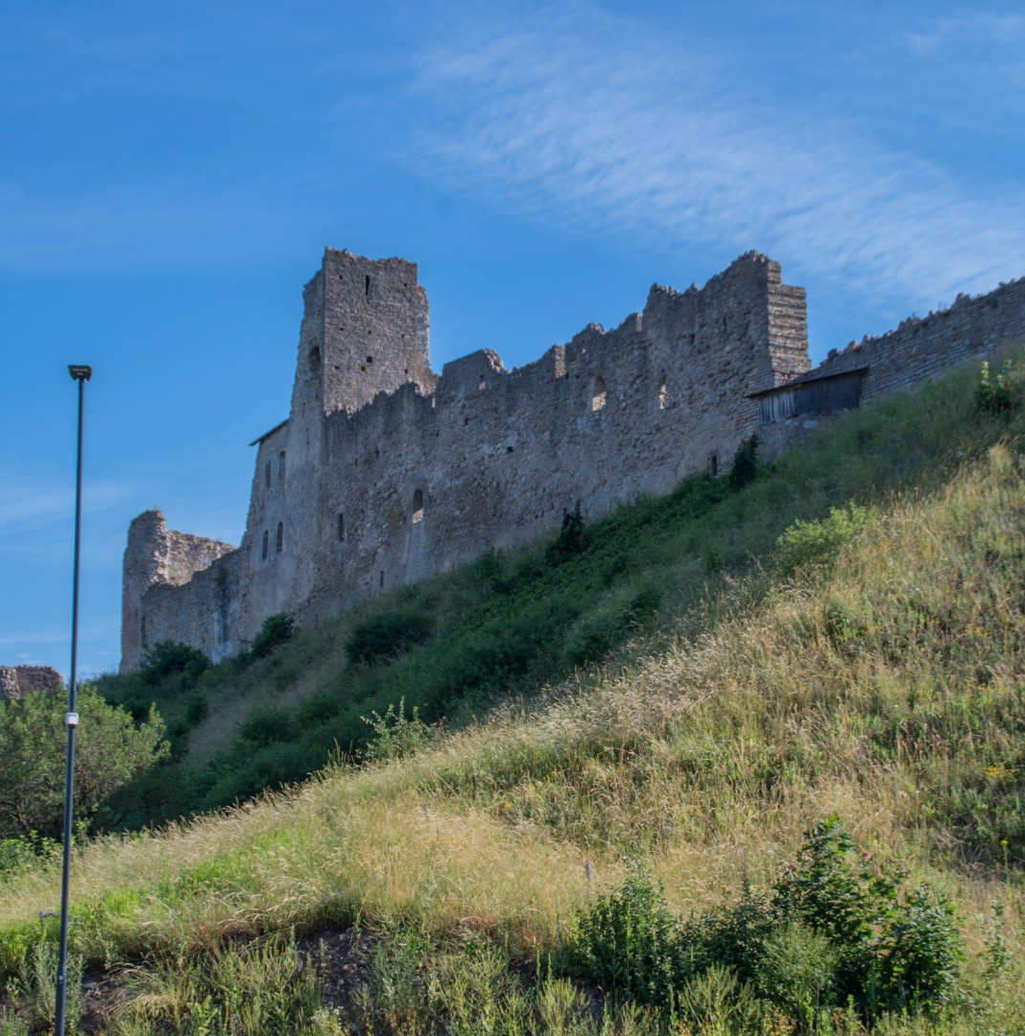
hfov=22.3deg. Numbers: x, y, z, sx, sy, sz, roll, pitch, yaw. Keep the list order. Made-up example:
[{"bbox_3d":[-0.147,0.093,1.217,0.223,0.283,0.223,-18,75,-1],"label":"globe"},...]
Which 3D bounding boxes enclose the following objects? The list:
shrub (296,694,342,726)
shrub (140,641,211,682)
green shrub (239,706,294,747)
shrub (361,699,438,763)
[{"bbox_3d":[-7.445,7.374,100.000,1.780,1.220,1.610,0,-10,0],"label":"shrub"},{"bbox_3d":[-18.832,8.037,145.000,3.810,2.280,3.430,0,-10,0],"label":"shrub"},{"bbox_3d":[-9.418,8.008,100.000,2.160,1.540,1.940,0,-10,0],"label":"green shrub"},{"bbox_3d":[-1.912,3.606,44.000,1.320,1.120,1.190,0,-10,0],"label":"shrub"}]

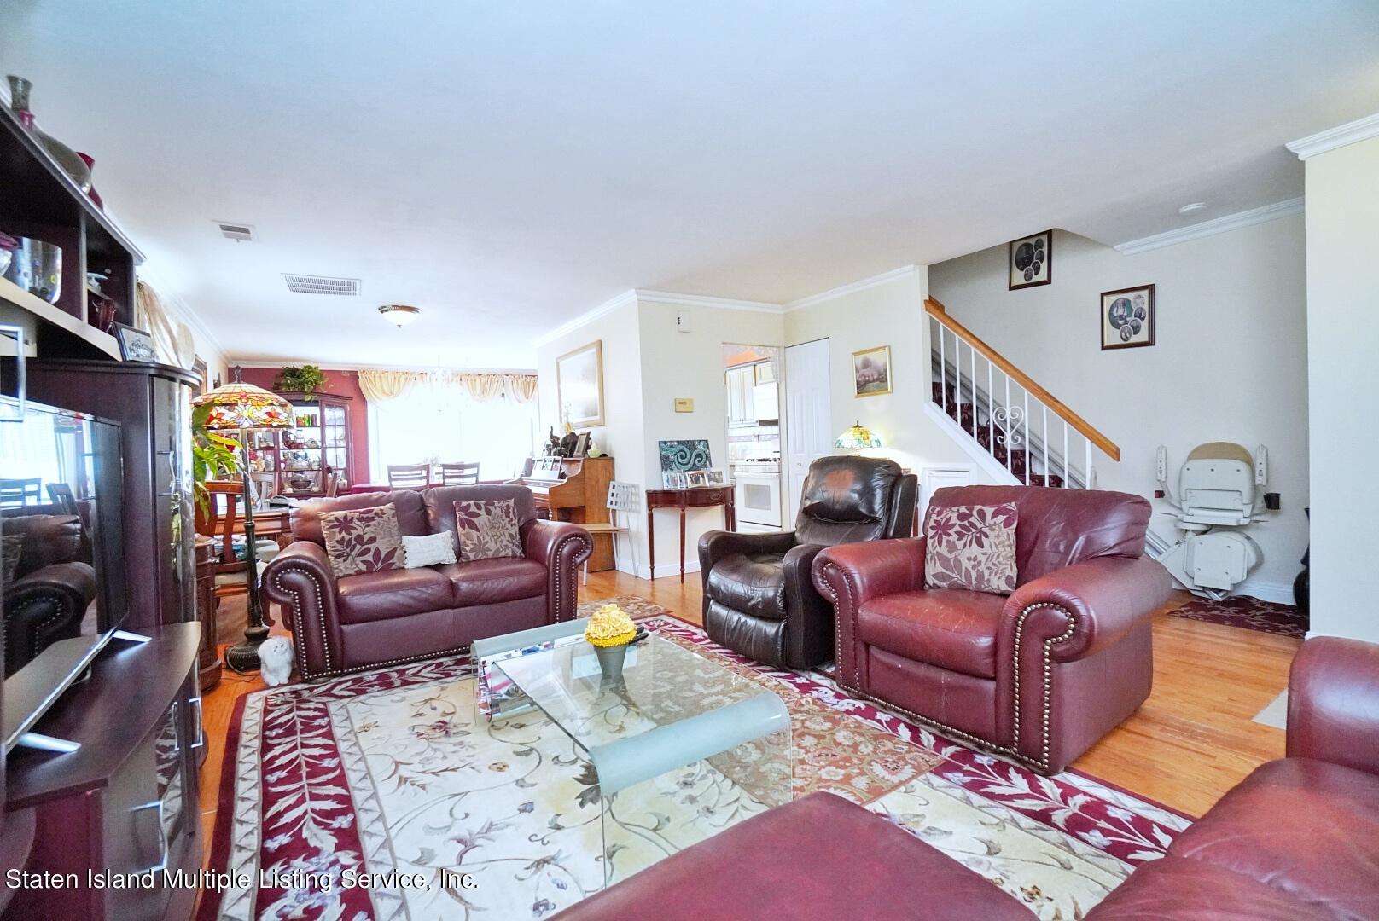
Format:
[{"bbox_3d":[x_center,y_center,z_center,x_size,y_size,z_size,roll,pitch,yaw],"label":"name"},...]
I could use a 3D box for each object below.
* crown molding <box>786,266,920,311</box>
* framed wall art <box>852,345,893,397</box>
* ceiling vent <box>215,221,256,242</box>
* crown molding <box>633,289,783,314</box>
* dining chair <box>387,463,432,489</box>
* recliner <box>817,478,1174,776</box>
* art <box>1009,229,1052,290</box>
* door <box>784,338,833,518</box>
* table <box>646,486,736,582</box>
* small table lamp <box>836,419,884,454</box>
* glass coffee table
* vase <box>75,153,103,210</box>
[{"bbox_3d":[1.336,-1.468,5.022,0.070,0.075,1.470,-4,2,-33],"label":"crown molding"},{"bbox_3d":[1.525,-0.738,4.828,0.030,0.390,0.390,-3,2,-33],"label":"framed wall art"},{"bbox_3d":[-2.490,-1.244,3.168,0.175,0.025,0.290,-4,2,-33],"label":"ceiling vent"},{"bbox_3d":[0.252,-1.417,5.179,1.660,0.078,0.070,-3,2,-32],"label":"crown molding"},{"bbox_3d":[-3.232,0.564,6.612,0.450,1.015,0.530,-3,2,-33],"label":"dining chair"},{"bbox_3d":[1.284,0.573,2.490,0.930,0.880,1.160,-3,2,-34],"label":"recliner"},{"bbox_3d":[2.761,-1.622,4.674,0.025,0.430,0.330,-4,2,-33],"label":"art"},{"bbox_3d":[1.140,-0.069,5.448,0.045,2.030,0.590,-3,2,-32],"label":"door"},{"bbox_3d":[0.127,0.614,4.930,0.930,0.752,0.370,-3,2,-33],"label":"table"},{"bbox_3d":[1.347,-0.073,4.584,0.360,0.500,0.360,-3,2,-32],"label":"small table lamp"},{"bbox_3d":[-0.285,0.898,2.034,0.610,0.375,1.190,-3,2,-34],"label":"glass coffee table"},{"bbox_3d":[-1.953,-0.849,1.835,0.115,0.250,0.115,-3,2,-32],"label":"vase"}]

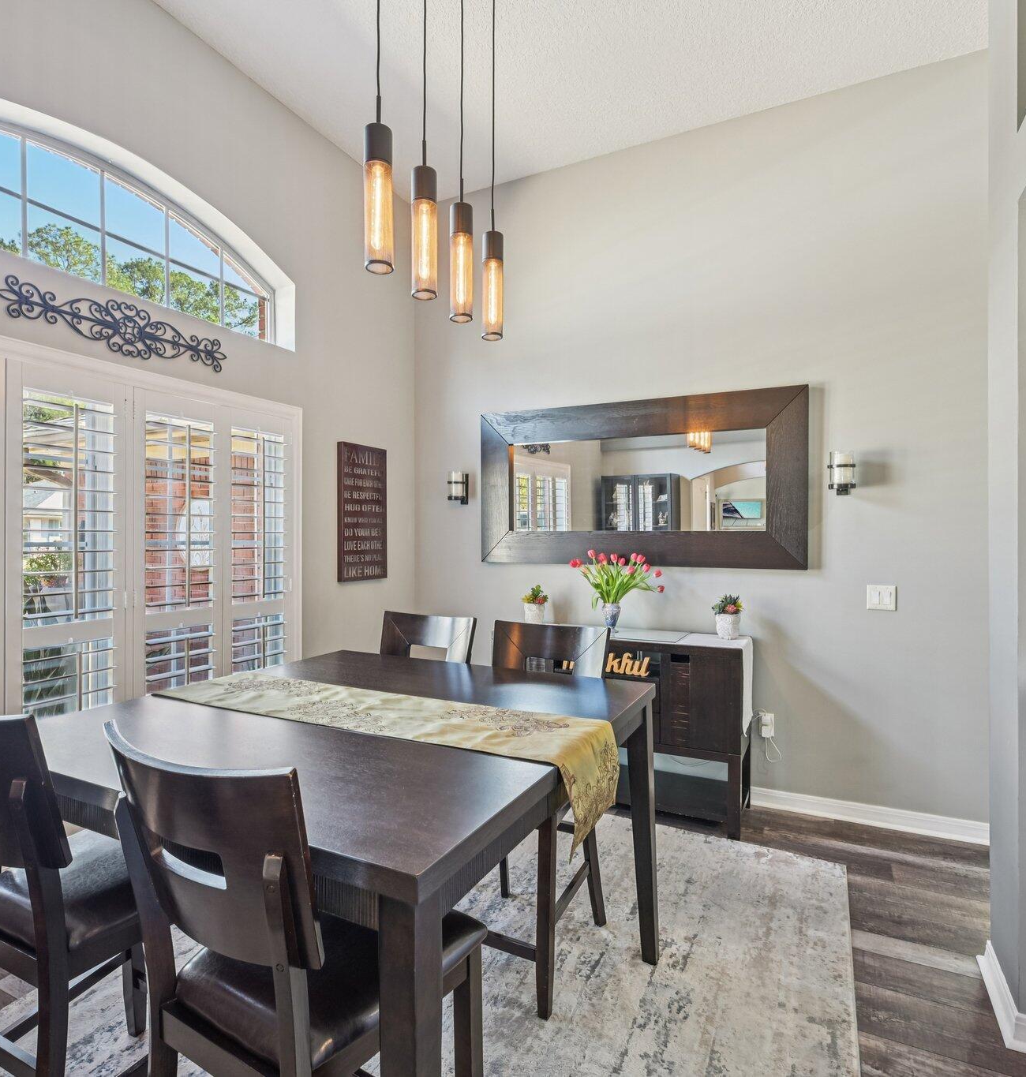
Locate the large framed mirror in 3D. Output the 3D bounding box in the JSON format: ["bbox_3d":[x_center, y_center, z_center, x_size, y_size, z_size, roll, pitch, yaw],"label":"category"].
[{"bbox_3d":[0.655,-0.315,3.623,1.895,0.938,0.050,0,0,27],"label":"large framed mirror"}]

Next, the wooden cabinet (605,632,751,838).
[{"bbox_3d":[0.571,0.968,3.436,1.340,0.905,0.400,0,0,27],"label":"wooden cabinet"}]

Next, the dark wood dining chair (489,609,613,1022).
[{"bbox_3d":[0.033,0.877,2.207,0.490,1.085,0.610,0,0,27],"label":"dark wood dining chair"}]

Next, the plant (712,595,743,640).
[{"bbox_3d":[1.114,0.406,3.255,0.150,0.226,0.150,0,0,27],"label":"plant"}]

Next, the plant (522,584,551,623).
[{"bbox_3d":[0.134,0.398,3.732,0.155,0.242,0.155,0,0,27],"label":"plant"}]

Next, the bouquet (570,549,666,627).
[{"bbox_3d":[0.566,0.292,3.500,0.500,0.455,0.330,0,0,27],"label":"bouquet"}]

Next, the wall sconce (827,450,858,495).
[{"bbox_3d":[1.615,-0.318,3.087,0.126,0.217,0.150,0,0,27],"label":"wall sconce"}]

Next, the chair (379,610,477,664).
[{"bbox_3d":[-0.490,0.877,2.468,0.490,1.085,0.610,0,0,29],"label":"chair"}]

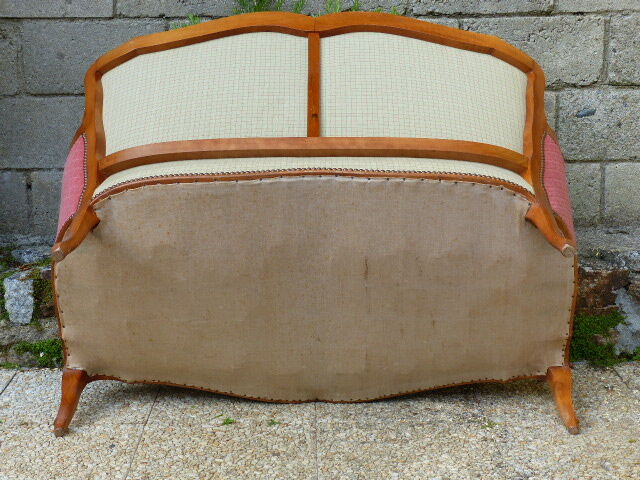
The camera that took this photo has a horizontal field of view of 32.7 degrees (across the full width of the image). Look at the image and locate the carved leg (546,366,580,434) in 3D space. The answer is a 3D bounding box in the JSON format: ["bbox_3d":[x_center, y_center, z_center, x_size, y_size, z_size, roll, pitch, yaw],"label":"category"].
[{"bbox_3d":[0.584,0.384,2.635,0.065,0.060,0.195,0,30,0],"label":"carved leg"}]

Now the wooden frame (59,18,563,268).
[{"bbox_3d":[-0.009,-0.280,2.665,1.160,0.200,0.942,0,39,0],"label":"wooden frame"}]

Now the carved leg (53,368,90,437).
[{"bbox_3d":[-0.594,0.384,2.635,0.065,0.060,0.195,0,30,0],"label":"carved leg"}]

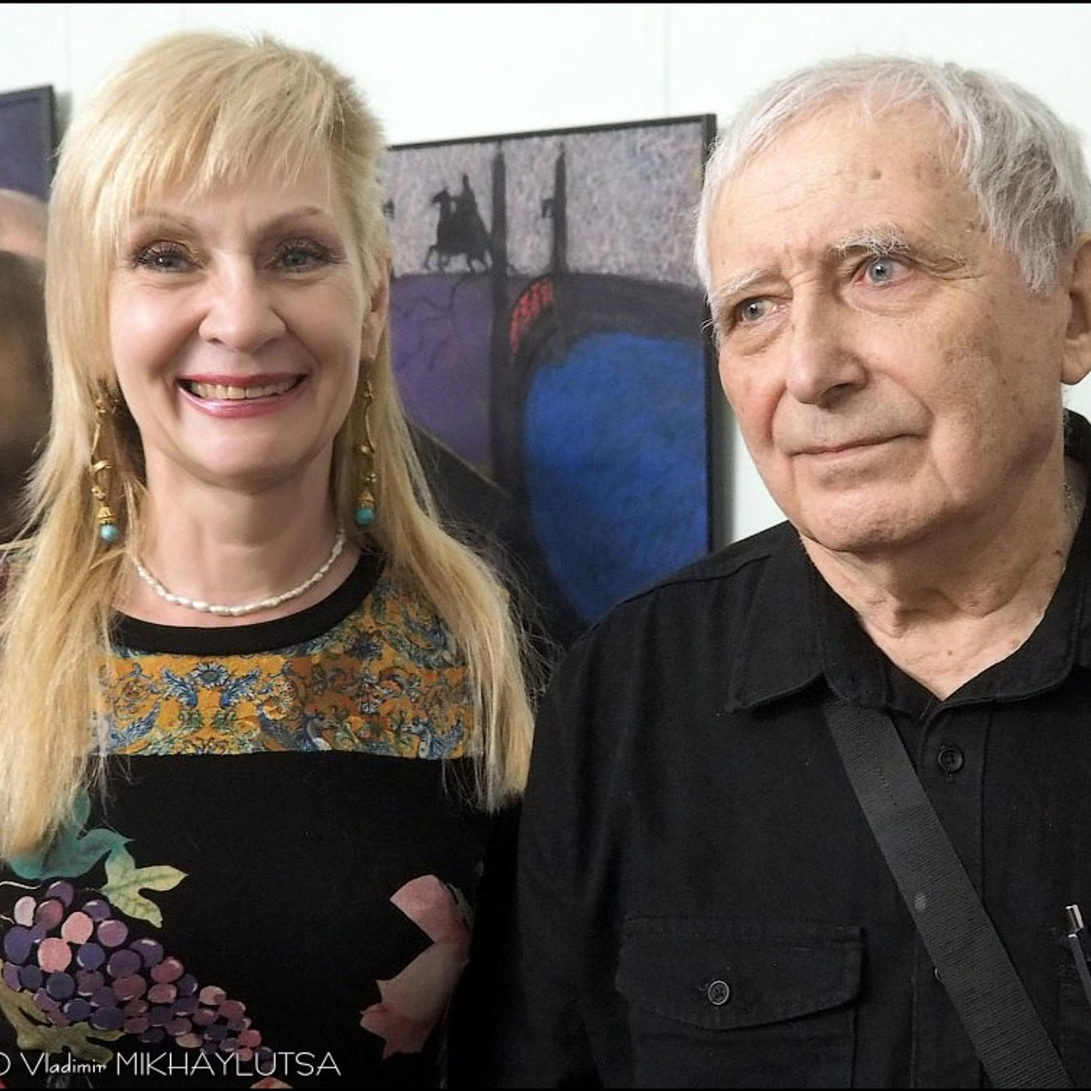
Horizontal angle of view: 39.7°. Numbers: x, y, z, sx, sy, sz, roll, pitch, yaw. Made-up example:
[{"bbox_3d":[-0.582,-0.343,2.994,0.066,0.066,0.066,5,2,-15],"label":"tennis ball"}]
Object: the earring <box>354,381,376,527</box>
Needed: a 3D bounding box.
[{"bbox_3d":[-0.101,-0.051,0.845,0.013,0.084,0.013,0,0,-12],"label":"earring"}]

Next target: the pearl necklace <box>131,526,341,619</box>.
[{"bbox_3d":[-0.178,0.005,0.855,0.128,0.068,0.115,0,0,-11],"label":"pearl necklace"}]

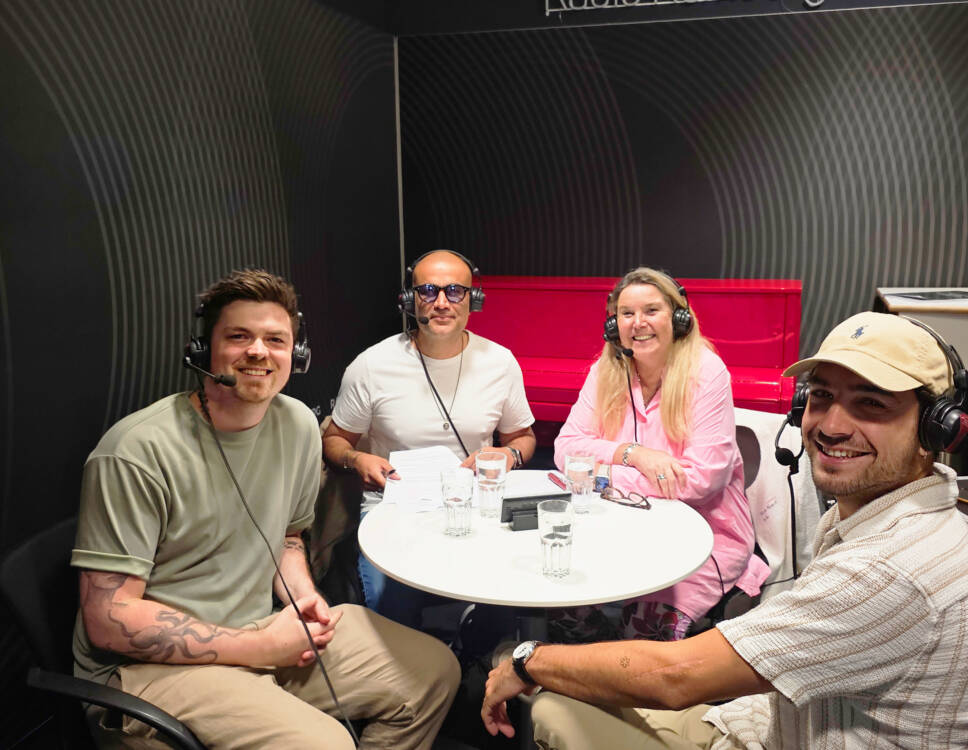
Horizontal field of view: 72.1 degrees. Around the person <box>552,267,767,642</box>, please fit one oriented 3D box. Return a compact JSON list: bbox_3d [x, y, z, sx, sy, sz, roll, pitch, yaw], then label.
[{"bbox_3d":[0.453,0.370,1.757,0.560,1.300,0.720,4,10,26],"label":"person"}]

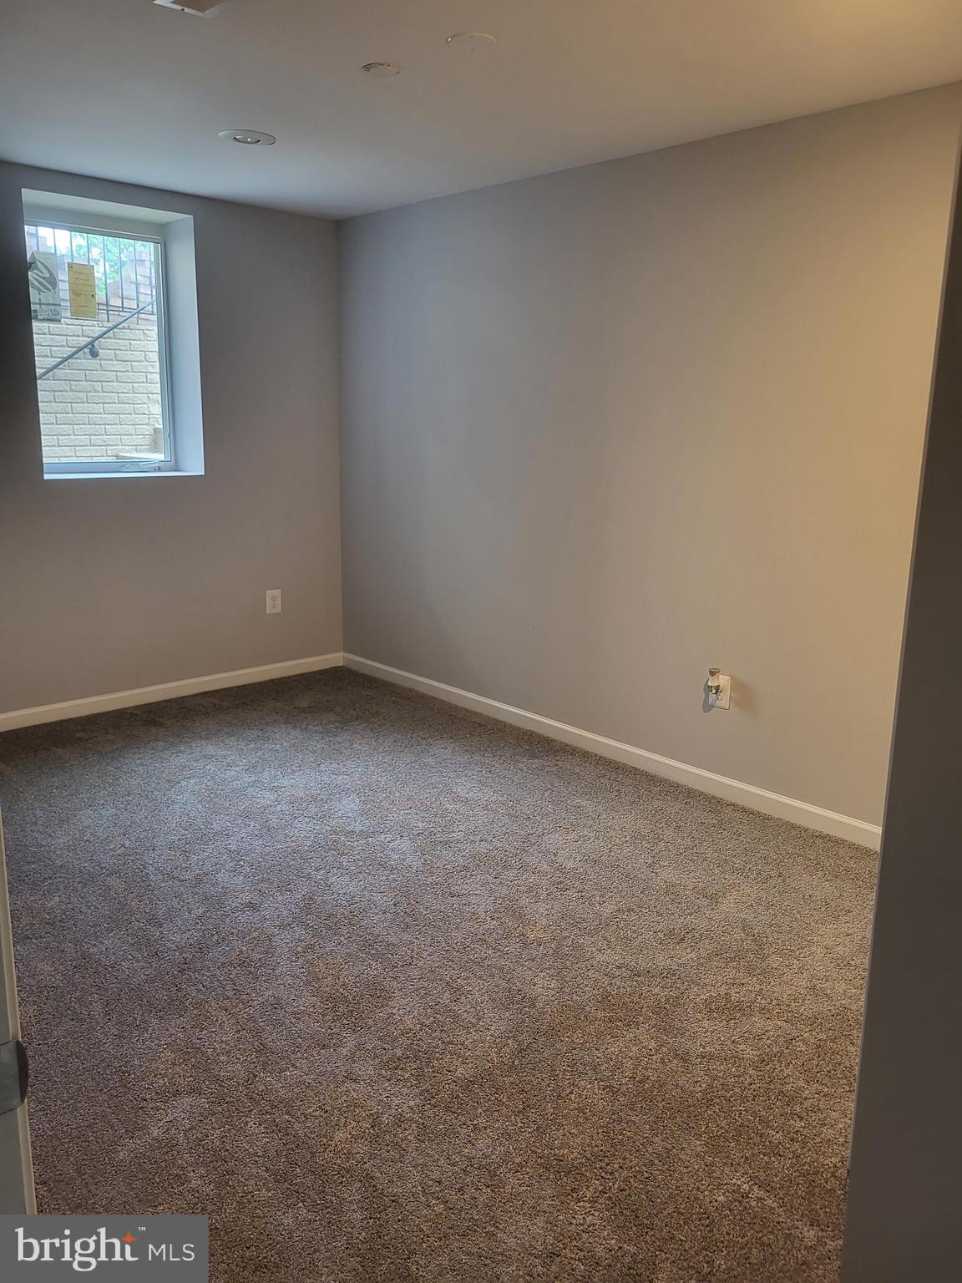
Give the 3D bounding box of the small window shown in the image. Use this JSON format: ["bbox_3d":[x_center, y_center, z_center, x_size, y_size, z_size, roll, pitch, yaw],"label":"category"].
[{"bbox_3d":[-1.820,-1.347,4.515,0.730,1.104,0.091,-11,18,-42],"label":"small window"}]

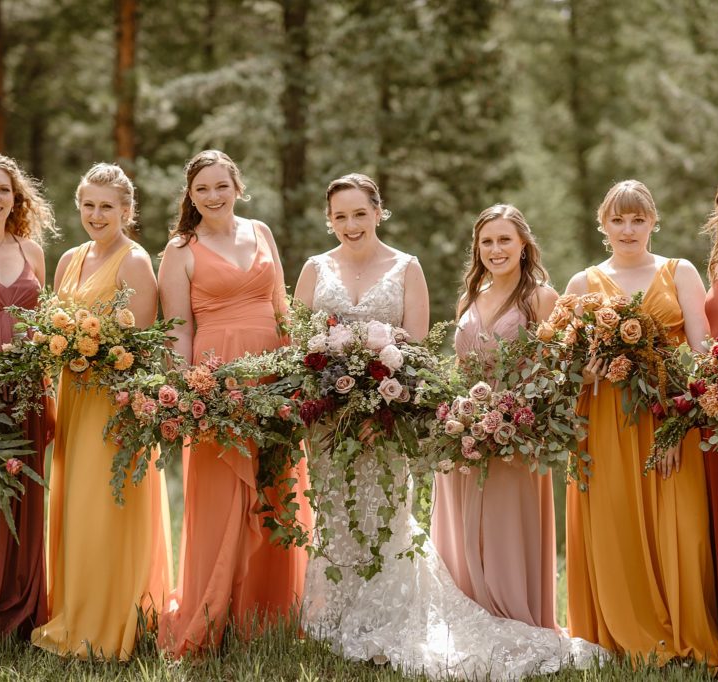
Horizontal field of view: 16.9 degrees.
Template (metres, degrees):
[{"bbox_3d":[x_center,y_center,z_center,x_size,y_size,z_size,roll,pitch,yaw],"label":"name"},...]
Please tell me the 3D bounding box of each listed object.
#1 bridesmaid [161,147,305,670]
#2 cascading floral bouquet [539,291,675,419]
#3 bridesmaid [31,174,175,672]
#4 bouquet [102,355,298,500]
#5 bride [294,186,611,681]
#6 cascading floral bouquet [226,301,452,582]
[{"bbox_3d":[-0.426,0.202,8.200,0.490,1.700,0.450,-1,2,-25],"label":"bridesmaid"},{"bbox_3d":[0.818,0.040,7.968,0.445,0.408,0.340,0,2,8],"label":"cascading floral bouquet"},{"bbox_3d":[-0.867,0.228,8.170,0.460,1.660,0.450,0,2,18],"label":"bridesmaid"},{"bbox_3d":[-0.526,0.290,7.920,0.620,0.490,0.400,0,2,-10],"label":"bouquet"},{"bbox_3d":[0.302,0.262,8.242,1.052,1.639,0.850,0,2,4],"label":"bride"},{"bbox_3d":[-0.050,0.326,7.850,0.690,0.890,0.420,0,2,0],"label":"cascading floral bouquet"}]

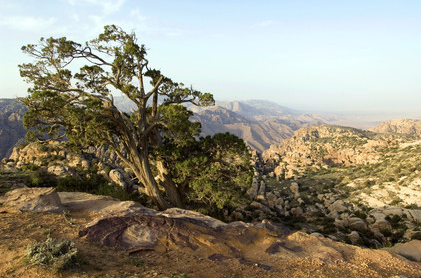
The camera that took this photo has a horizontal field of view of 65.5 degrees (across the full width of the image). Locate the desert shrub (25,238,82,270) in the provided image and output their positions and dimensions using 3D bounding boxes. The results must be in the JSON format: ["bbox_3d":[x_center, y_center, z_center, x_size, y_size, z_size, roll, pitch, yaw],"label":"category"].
[{"bbox_3d":[-1.727,1.260,3.600,0.600,0.300,0.500,-2,5,-26],"label":"desert shrub"}]

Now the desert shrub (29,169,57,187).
[{"bbox_3d":[-7.188,1.711,14.000,1.200,0.850,1.100,-2,5,-27],"label":"desert shrub"}]

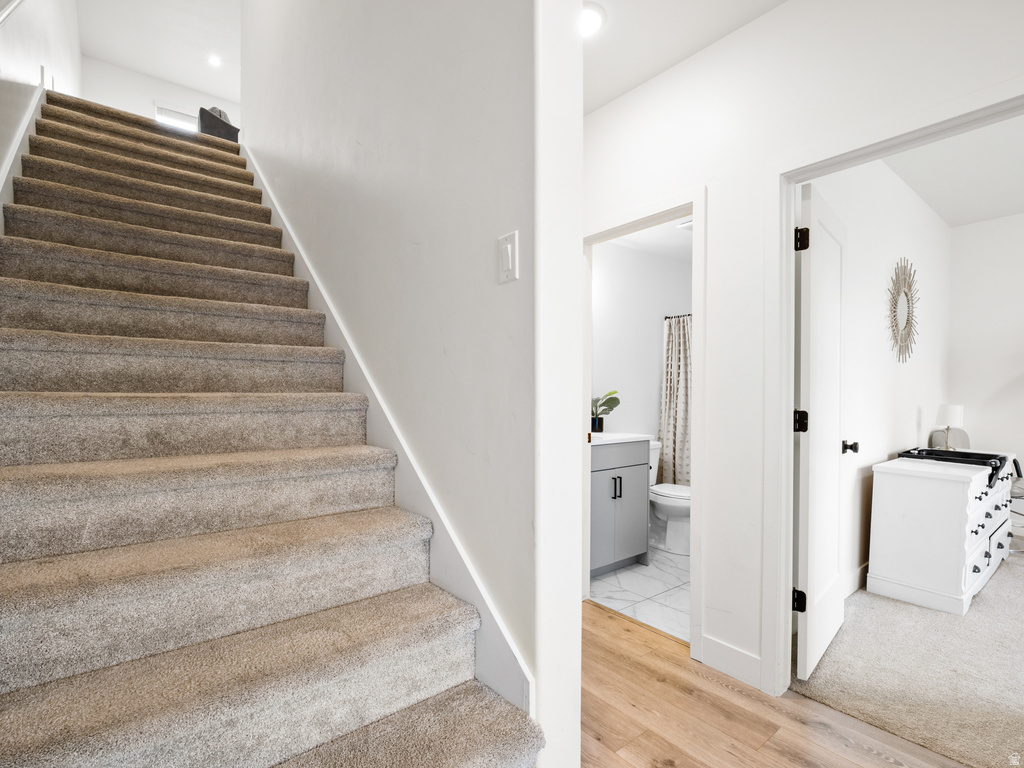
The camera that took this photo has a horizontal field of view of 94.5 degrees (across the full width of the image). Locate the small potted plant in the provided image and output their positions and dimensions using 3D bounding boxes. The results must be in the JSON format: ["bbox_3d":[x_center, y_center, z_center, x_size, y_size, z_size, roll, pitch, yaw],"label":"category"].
[{"bbox_3d":[0.647,0.202,3.480,0.230,0.310,0.230,0,0,0],"label":"small potted plant"}]

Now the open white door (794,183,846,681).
[{"bbox_3d":[1.451,0.197,2.191,0.040,2.020,0.745,0,0,45],"label":"open white door"}]

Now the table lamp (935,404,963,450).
[{"bbox_3d":[3.305,0.329,3.580,0.170,0.350,0.170,0,0,-38],"label":"table lamp"}]

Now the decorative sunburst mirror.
[{"bbox_3d":[2.819,-0.529,3.408,0.760,0.760,0.035,0,0,-38],"label":"decorative sunburst mirror"}]

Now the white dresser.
[{"bbox_3d":[2.870,0.866,3.151,1.440,0.760,0.470,0,0,-38],"label":"white dresser"}]

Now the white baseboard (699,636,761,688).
[{"bbox_3d":[0.932,1.184,2.037,0.016,0.125,0.250,0,0,-38],"label":"white baseboard"}]

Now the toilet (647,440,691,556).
[{"bbox_3d":[1.191,0.860,3.743,0.420,0.770,0.700,0,0,-38],"label":"toilet"}]

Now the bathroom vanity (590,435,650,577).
[{"bbox_3d":[0.527,0.797,3.240,0.705,0.890,0.570,0,0,-38],"label":"bathroom vanity"}]

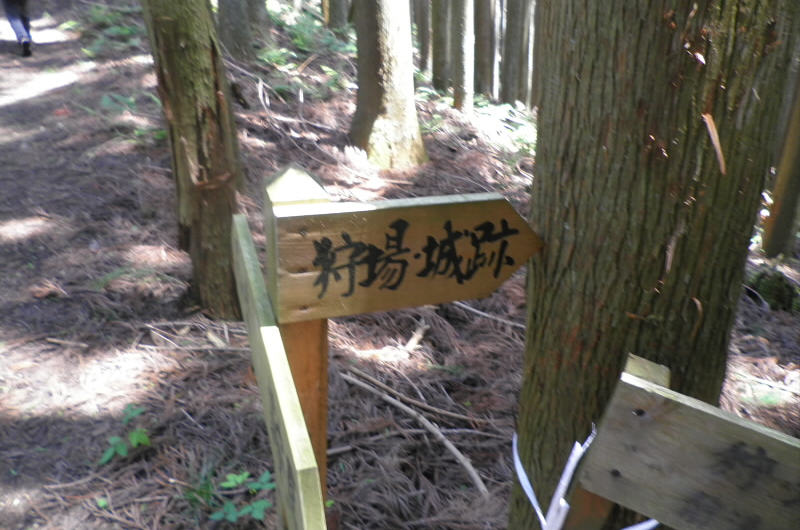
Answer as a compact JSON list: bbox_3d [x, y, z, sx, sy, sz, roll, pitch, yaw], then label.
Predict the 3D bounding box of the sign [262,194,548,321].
[{"bbox_3d":[0.027,-0.017,1.019,0.450,0.175,0.036,-5,19,-17],"label":"sign"}]

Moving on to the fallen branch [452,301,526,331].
[{"bbox_3d":[0.368,0.211,2.618,0.376,0.030,0.033,18,32,29],"label":"fallen branch"}]

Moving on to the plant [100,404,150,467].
[{"bbox_3d":[-0.846,0.519,1.917,0.140,0.110,0.140,1,18,0],"label":"plant"}]

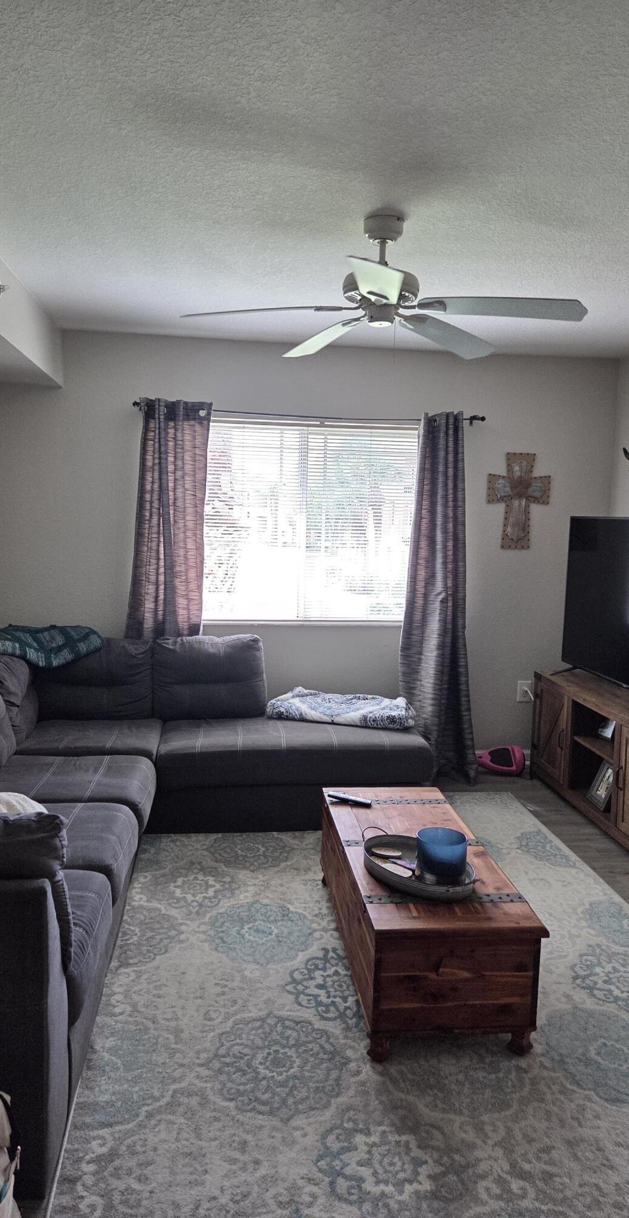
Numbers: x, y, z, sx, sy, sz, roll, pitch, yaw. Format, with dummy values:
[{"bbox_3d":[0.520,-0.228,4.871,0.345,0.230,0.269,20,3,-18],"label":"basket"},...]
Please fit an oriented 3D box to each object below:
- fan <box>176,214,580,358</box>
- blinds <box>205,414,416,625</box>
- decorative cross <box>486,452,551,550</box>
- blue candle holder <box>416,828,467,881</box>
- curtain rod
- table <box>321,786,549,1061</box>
[{"bbox_3d":[0.203,-1.087,2.630,1.270,0.350,1.250,1,7,-7],"label":"fan"},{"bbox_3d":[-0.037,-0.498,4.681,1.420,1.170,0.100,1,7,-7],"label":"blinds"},{"bbox_3d":[1.210,-0.636,4.782,0.375,0.565,0.035,1,7,-7],"label":"decorative cross"},{"bbox_3d":[0.404,0.775,2.557,0.162,0.122,0.162,1,7,-7],"label":"blue candle holder"},{"bbox_3d":[-0.004,-1.088,4.517,2.000,0.060,0.090,1,7,-7],"label":"curtain rod"},{"bbox_3d":[0.337,1.006,2.821,0.489,0.385,1.168,1,7,-7],"label":"table"}]

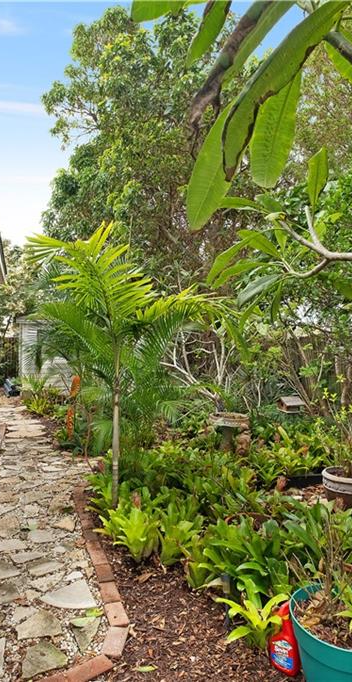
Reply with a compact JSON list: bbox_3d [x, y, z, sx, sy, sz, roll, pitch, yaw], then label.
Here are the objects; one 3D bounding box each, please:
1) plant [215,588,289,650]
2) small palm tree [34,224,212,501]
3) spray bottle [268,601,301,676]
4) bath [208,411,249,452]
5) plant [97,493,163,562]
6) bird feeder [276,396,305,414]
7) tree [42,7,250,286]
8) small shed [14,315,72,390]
[{"bbox_3d":[0.345,1.265,1.950,0.310,0.260,0.290,0,0,0],"label":"plant"},{"bbox_3d":[-0.495,0.205,3.620,1.450,2.400,1.400,0,-1,-20],"label":"small palm tree"},{"bbox_3d":[0.462,1.252,1.820,0.120,0.285,0.065,0,-1,37],"label":"spray bottle"},{"bbox_3d":[0.634,1.130,5.150,0.480,0.570,0.480,0,0,6],"label":"bath"},{"bbox_3d":[-0.300,1.190,2.750,0.420,0.380,0.400,0,0,0],"label":"plant"},{"bbox_3d":[1.557,0.870,5.800,0.270,0.210,0.280,0,0,-12],"label":"bird feeder"},{"bbox_3d":[-0.600,-2.650,9.200,4.400,7.900,4.300,0,-1,-20],"label":"tree"},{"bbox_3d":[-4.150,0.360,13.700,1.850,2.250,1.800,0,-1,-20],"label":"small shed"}]

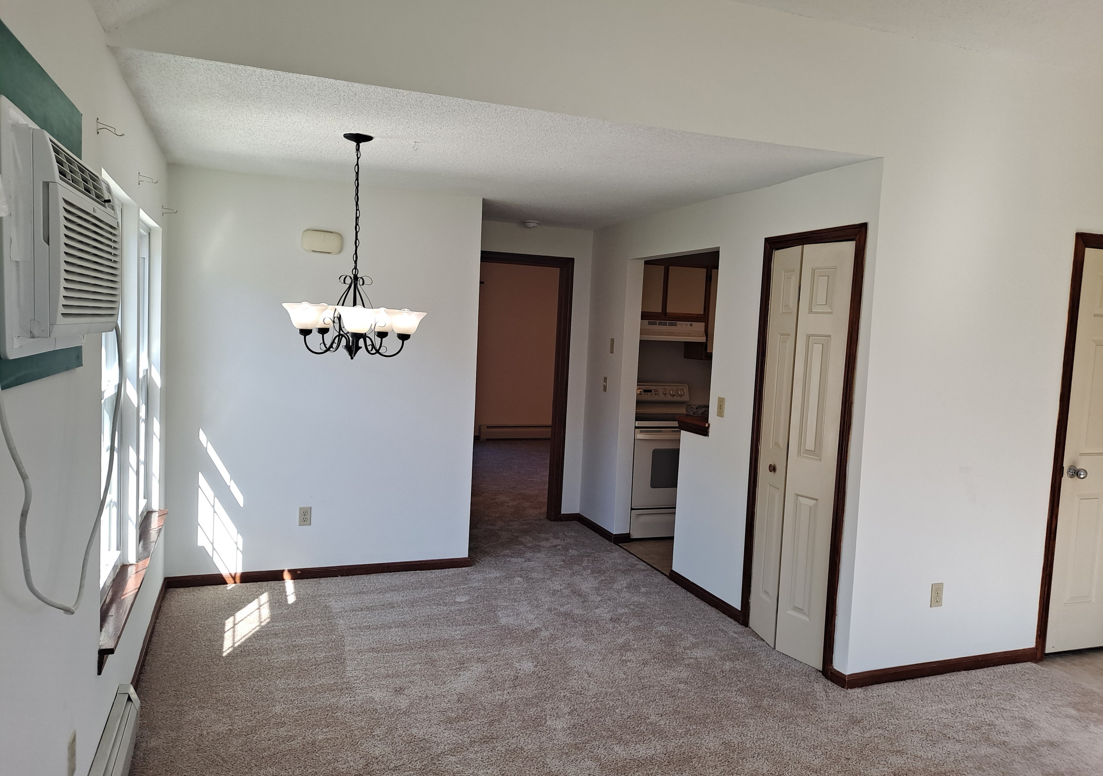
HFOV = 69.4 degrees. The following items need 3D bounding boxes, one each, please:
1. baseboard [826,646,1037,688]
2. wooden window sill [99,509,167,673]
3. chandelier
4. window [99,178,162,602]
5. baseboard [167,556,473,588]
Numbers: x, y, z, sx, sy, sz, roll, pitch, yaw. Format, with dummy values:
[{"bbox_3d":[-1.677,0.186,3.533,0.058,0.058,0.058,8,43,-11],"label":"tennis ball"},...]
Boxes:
[{"bbox_3d":[1.886,1.347,3.919,1.181,0.072,0.139,1,5,-21],"label":"baseboard"},{"bbox_3d":[-1.739,0.766,3.320,0.105,0.088,1.883,1,5,-21],"label":"wooden window sill"},{"bbox_3d":[-0.865,-0.615,3.522,0.636,0.975,0.626,1,5,-21],"label":"chandelier"},{"bbox_3d":[-1.746,-0.015,3.273,0.089,1.453,1.883,1,5,-21],"label":"window"},{"bbox_3d":[-1.375,1.134,4.922,1.817,0.072,0.020,1,5,-21],"label":"baseboard"}]

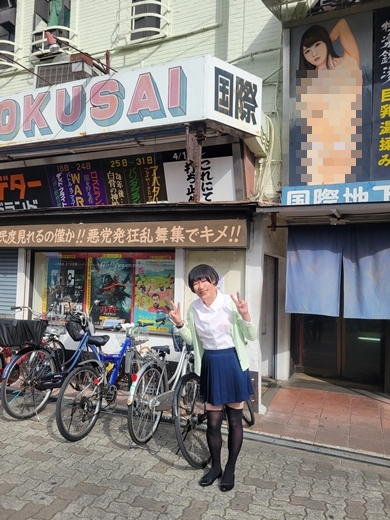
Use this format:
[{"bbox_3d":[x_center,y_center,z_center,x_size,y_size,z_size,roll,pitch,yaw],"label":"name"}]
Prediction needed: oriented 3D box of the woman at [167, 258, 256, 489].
[{"bbox_3d":[0.125,0.795,2.740,0.600,1.540,0.400,1,-3,12],"label":"woman"}]

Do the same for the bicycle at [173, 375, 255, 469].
[{"bbox_3d":[0.230,1.130,3.500,0.600,1.000,1.750,0,-4,28],"label":"bicycle"}]

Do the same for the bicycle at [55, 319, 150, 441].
[{"bbox_3d":[-0.750,1.120,3.870,0.600,0.990,1.710,0,-3,26],"label":"bicycle"}]

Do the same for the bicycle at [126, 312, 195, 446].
[{"bbox_3d":[-0.200,1.095,3.750,0.570,1.060,1.770,0,-3,22],"label":"bicycle"}]

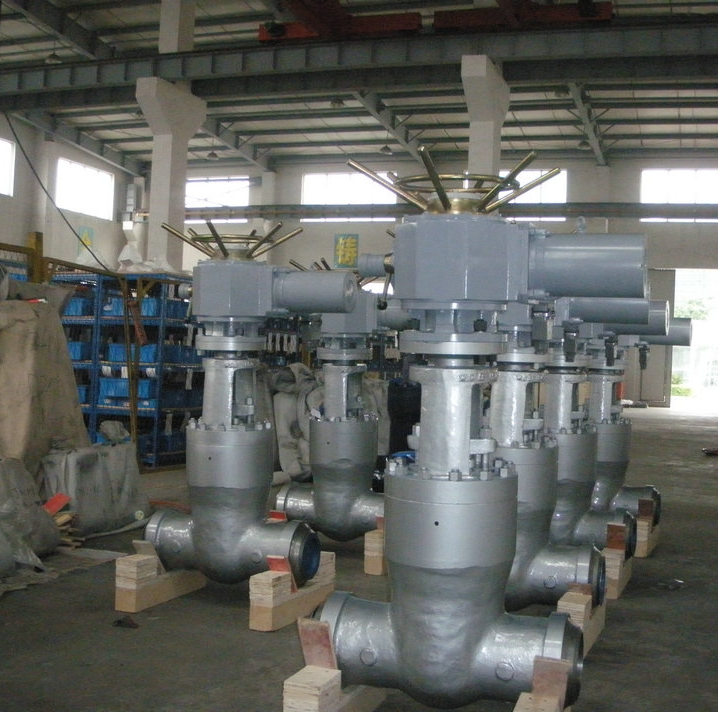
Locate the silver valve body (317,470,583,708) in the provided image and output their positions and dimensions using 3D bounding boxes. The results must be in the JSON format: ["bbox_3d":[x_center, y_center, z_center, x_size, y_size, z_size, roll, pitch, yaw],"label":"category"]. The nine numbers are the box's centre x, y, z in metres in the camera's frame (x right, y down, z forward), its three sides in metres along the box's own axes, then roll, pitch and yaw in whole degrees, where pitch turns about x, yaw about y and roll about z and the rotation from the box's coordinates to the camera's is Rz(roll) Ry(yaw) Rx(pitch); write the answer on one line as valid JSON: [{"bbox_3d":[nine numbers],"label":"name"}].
[{"bbox_3d":[0.362,0.936,4.249,1.103,1.000,0.541,2,-1,16],"label":"silver valve body"}]

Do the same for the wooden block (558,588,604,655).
[{"bbox_3d":[1.280,1.488,5.945,0.140,0.285,0.710,2,-1,20],"label":"wooden block"}]

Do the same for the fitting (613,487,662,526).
[{"bbox_3d":[2.505,1.330,9.257,0.351,0.369,0.369,2,-1,17],"label":"fitting"}]

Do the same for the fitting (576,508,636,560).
[{"bbox_3d":[1.802,1.285,7.539,0.351,0.369,0.369,2,-1,19],"label":"fitting"}]

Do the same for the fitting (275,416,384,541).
[{"bbox_3d":[-0.135,0.973,8.280,1.103,1.000,0.541,2,-1,18],"label":"fitting"}]

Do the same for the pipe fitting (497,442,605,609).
[{"bbox_3d":[0.859,0.975,6.033,1.103,1.000,0.541,2,-1,17],"label":"pipe fitting"}]

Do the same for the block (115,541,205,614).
[{"bbox_3d":[-1.256,1.369,6.707,0.140,0.380,0.820,2,-1,20],"label":"block"}]

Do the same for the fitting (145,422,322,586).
[{"bbox_3d":[-0.824,0.928,6.516,1.103,1.000,0.541,2,-1,17],"label":"fitting"}]

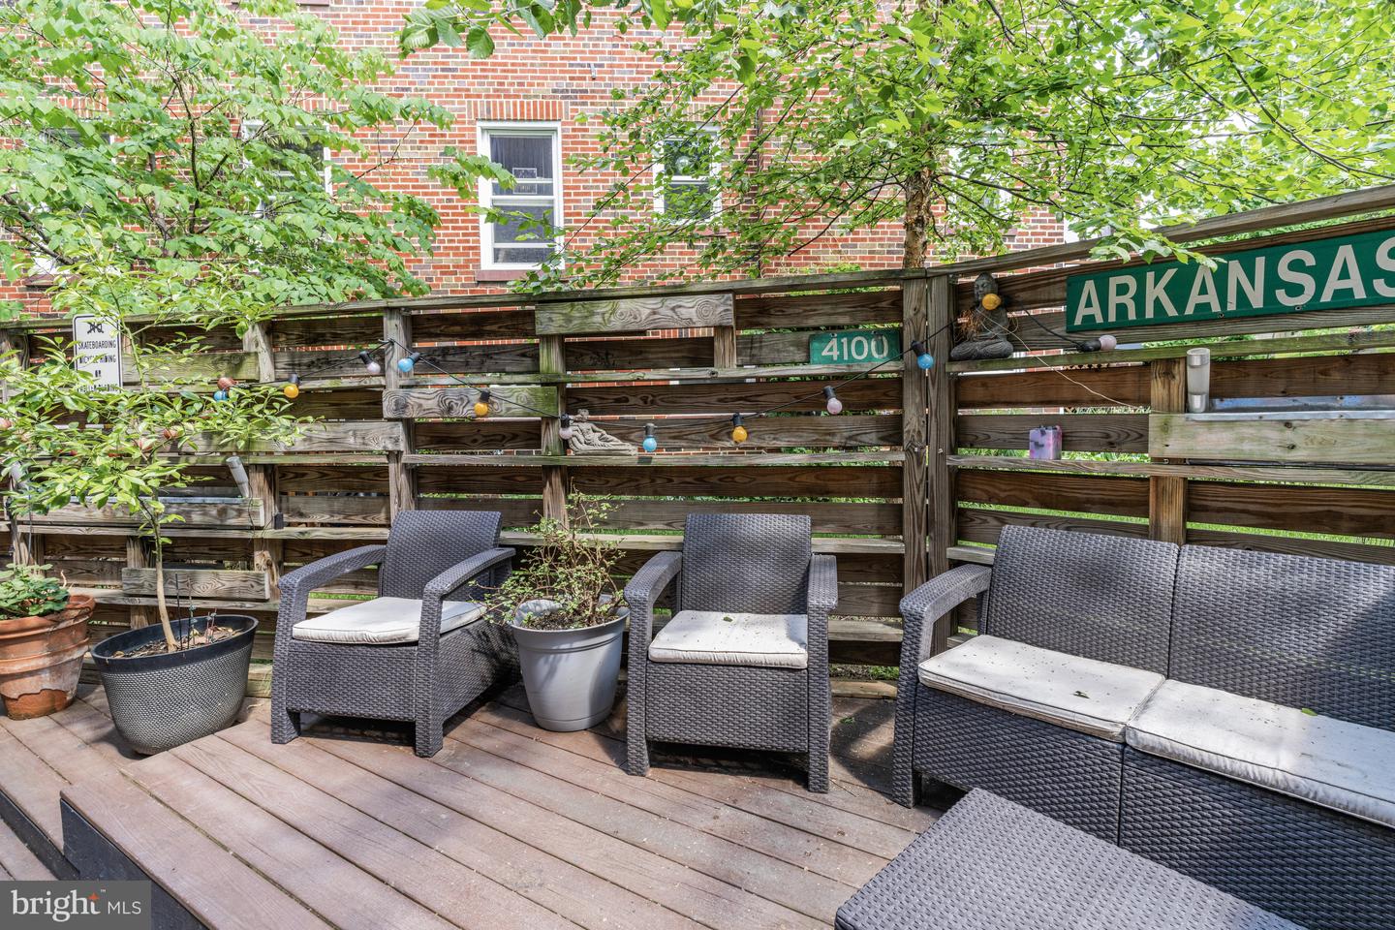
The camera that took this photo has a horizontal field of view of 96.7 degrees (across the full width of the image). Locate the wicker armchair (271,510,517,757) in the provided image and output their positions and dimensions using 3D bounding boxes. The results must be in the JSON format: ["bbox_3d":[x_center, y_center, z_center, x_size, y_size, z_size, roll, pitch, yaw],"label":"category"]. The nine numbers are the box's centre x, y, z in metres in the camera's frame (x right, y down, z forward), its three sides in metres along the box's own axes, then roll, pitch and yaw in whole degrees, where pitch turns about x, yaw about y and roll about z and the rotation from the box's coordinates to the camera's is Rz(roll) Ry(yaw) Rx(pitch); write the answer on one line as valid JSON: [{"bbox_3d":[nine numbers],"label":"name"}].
[{"bbox_3d":[-1.204,0.630,2.587,0.720,0.800,0.700,0,2,12],"label":"wicker armchair"}]

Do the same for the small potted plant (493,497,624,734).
[{"bbox_3d":[-0.540,0.580,2.482,0.540,0.890,0.500,-1,2,0],"label":"small potted plant"}]

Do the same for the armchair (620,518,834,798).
[{"bbox_3d":[0.157,0.621,2.341,0.720,0.800,0.700,0,2,12],"label":"armchair"}]

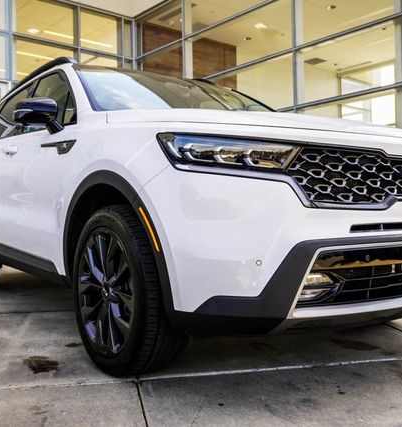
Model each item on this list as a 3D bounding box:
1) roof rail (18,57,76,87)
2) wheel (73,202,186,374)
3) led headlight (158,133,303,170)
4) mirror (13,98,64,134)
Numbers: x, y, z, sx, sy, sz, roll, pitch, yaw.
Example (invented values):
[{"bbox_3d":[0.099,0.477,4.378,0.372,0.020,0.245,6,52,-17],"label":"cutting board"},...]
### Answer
[{"bbox_3d":[-1.363,-1.005,4.163,0.060,0.090,1.850,-1,1,-36],"label":"roof rail"},{"bbox_3d":[-0.332,0.343,2.396,0.250,0.730,0.730,-1,1,-36],"label":"wheel"},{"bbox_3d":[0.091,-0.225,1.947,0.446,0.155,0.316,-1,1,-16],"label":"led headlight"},{"bbox_3d":[-0.873,-0.510,2.884,0.235,0.180,0.170,-1,1,-36],"label":"mirror"}]

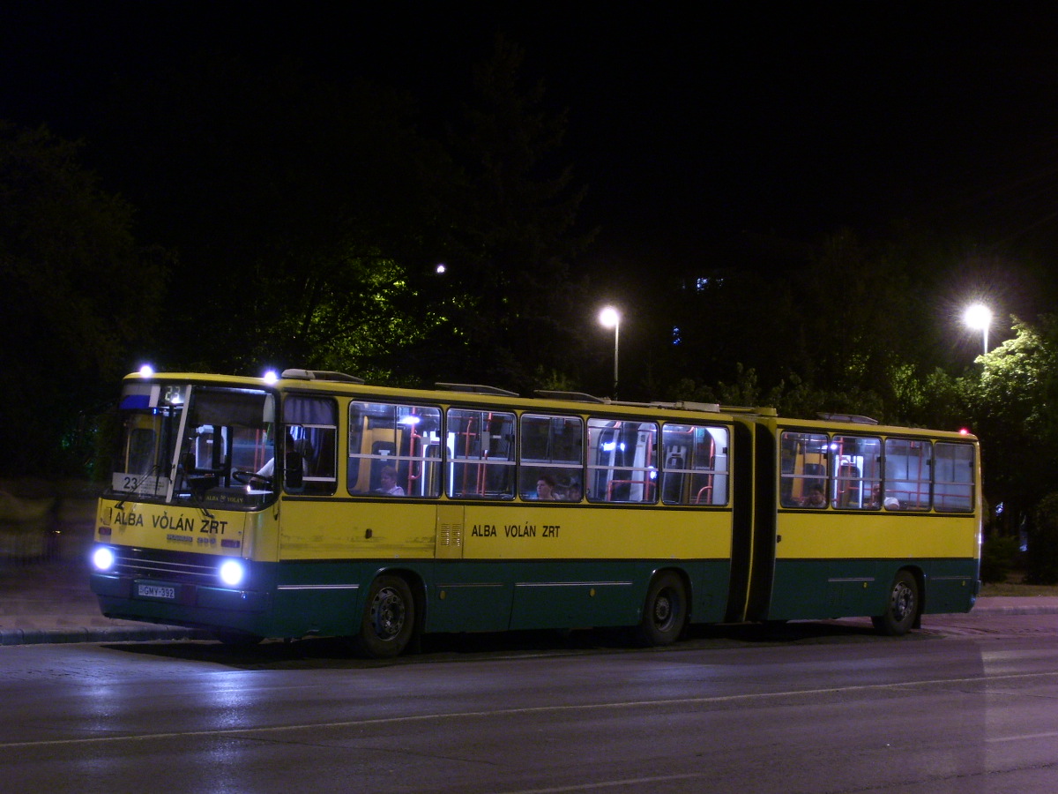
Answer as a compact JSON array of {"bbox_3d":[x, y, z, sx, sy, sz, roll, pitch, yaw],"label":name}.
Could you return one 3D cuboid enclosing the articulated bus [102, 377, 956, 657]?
[{"bbox_3d":[1.030,1.576,34.628,2.500,3.160,16.400,2,-1,37],"label":"articulated bus"}]

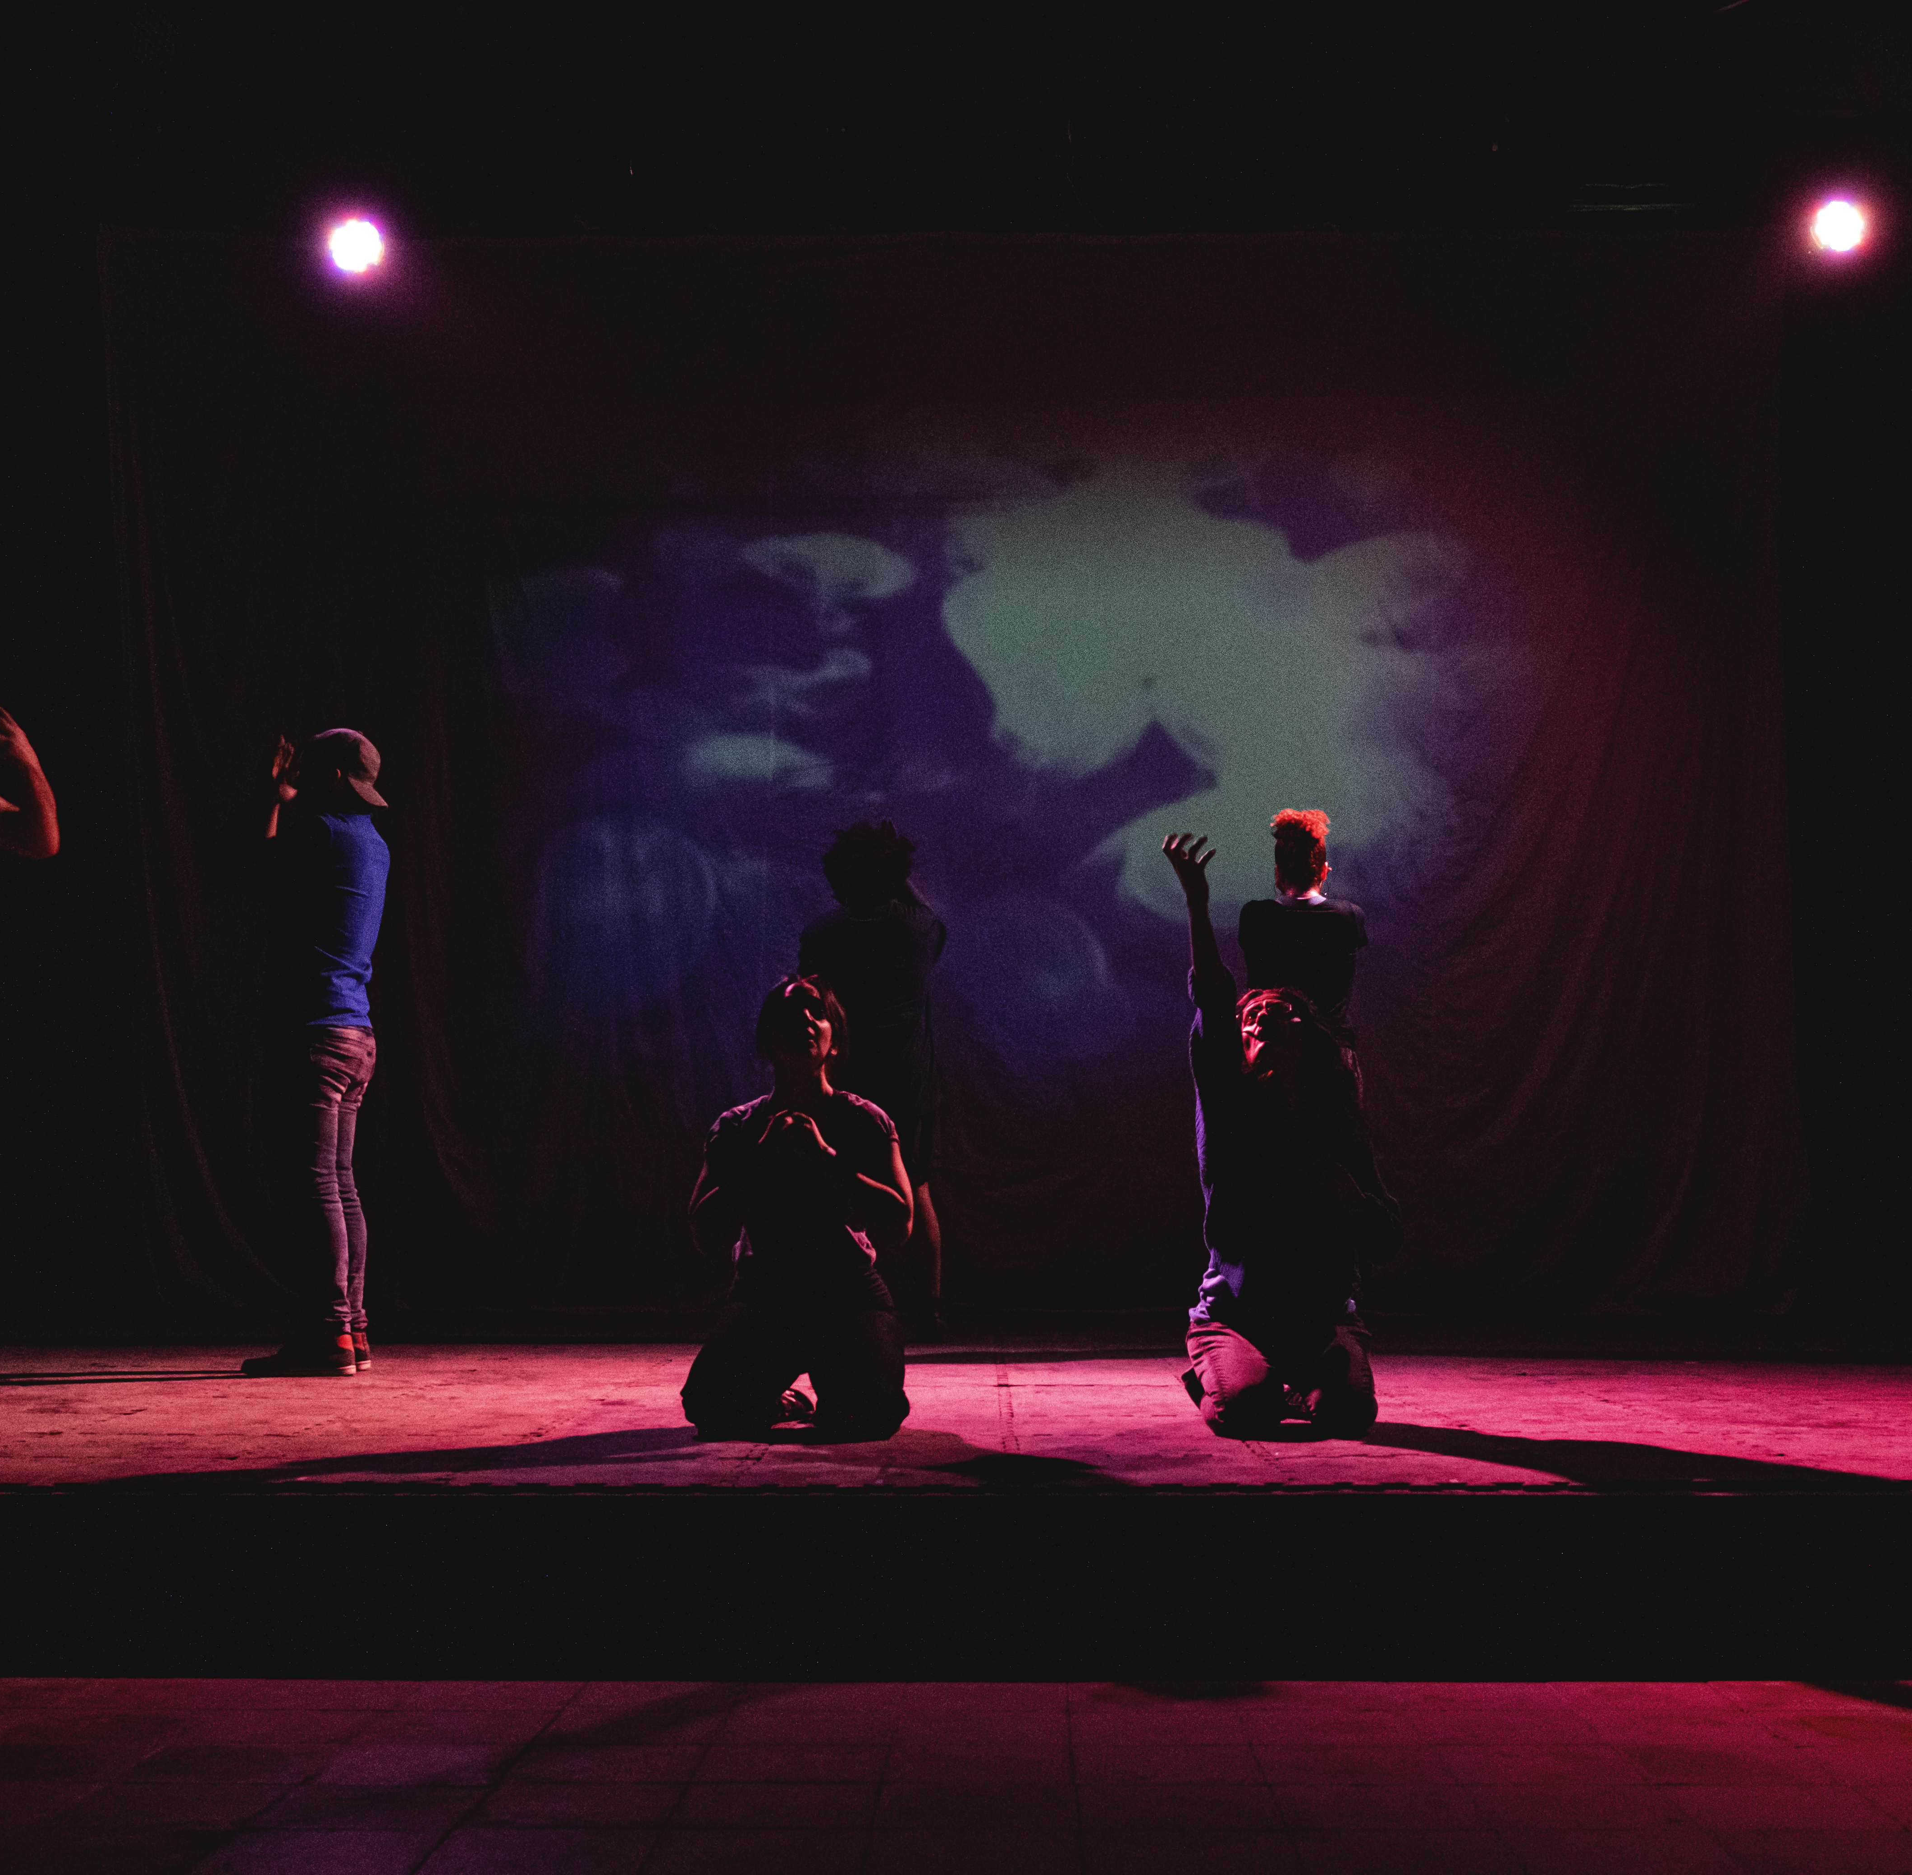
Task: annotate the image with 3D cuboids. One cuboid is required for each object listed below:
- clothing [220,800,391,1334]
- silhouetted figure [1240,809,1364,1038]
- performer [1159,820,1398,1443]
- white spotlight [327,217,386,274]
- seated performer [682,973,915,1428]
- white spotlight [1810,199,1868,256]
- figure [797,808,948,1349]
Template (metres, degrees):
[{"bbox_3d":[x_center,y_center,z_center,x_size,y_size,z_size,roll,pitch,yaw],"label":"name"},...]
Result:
[{"bbox_3d":[-1.796,0.348,6.697,0.400,1.476,0.450,-2,-6,21],"label":"clothing"},{"bbox_3d":[1.099,0.445,7.692,0.440,1.730,0.360,0,-5,3],"label":"silhouetted figure"},{"bbox_3d":[0.721,0.429,5.384,0.500,1.328,0.620,0,-5,5],"label":"performer"},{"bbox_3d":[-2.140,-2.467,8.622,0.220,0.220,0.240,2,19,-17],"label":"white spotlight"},{"bbox_3d":[-0.348,0.589,5.368,0.490,1.006,0.620,0,-5,0],"label":"seated performer"},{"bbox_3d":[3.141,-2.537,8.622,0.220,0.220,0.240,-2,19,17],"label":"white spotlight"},{"bbox_3d":[-0.283,0.471,8.091,0.500,1.752,0.400,0,-5,3],"label":"figure"}]

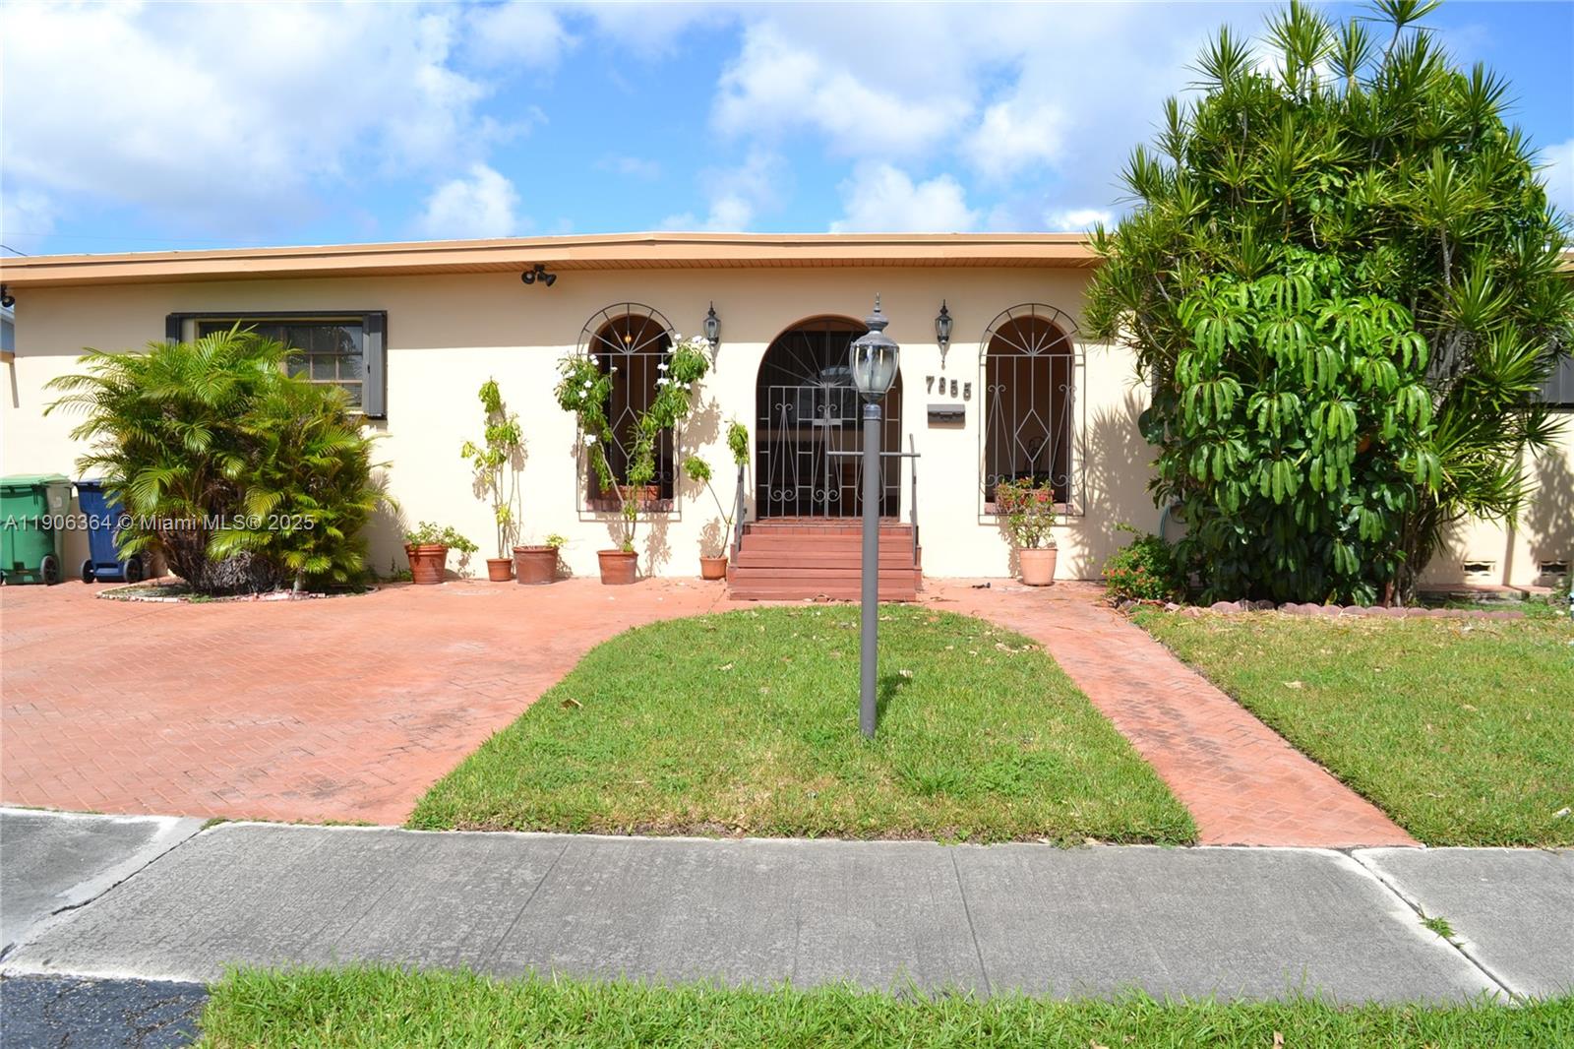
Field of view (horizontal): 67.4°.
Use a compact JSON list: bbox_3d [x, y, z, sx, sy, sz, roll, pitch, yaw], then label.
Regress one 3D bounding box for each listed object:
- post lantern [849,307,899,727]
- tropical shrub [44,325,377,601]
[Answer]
[{"bbox_3d":[0.436,-0.020,6.040,0.260,2.280,0.260,0,4,2],"label":"post lantern"},{"bbox_3d":[-5.480,-0.630,11.350,3.100,2.600,2.600,0,4,2],"label":"tropical shrub"}]

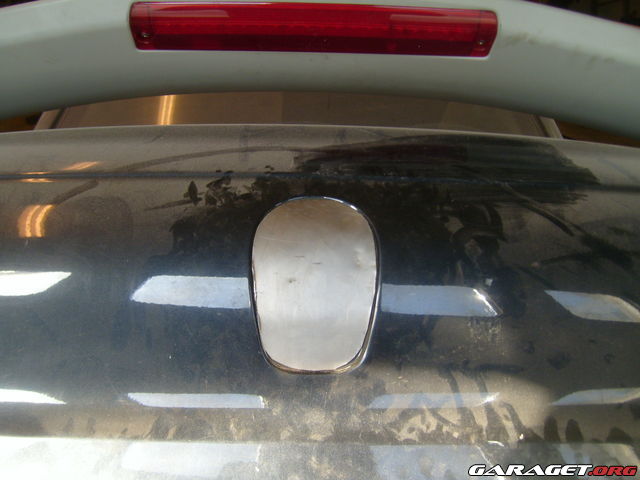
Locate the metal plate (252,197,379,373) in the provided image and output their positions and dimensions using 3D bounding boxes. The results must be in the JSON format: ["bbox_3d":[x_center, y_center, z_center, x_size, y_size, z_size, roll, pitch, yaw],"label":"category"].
[{"bbox_3d":[-0.004,0.044,0.640,0.122,0.178,0.014,1,-10,1],"label":"metal plate"}]

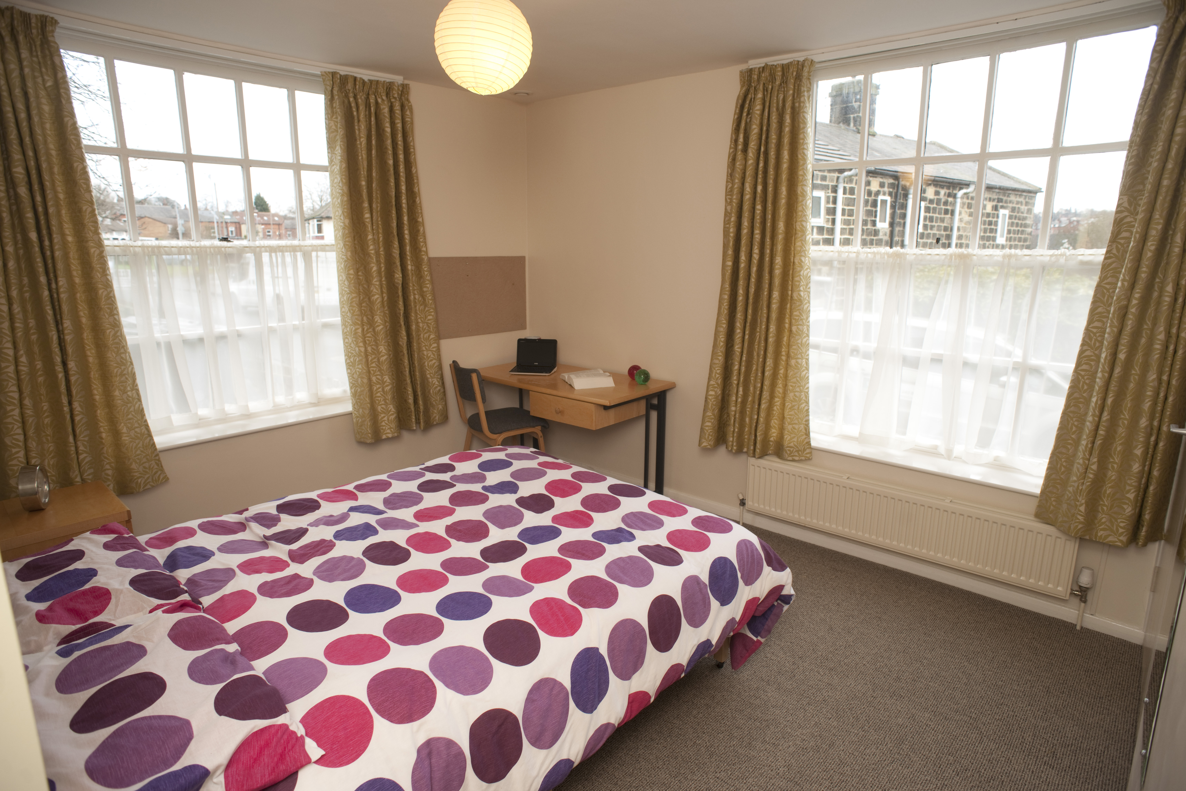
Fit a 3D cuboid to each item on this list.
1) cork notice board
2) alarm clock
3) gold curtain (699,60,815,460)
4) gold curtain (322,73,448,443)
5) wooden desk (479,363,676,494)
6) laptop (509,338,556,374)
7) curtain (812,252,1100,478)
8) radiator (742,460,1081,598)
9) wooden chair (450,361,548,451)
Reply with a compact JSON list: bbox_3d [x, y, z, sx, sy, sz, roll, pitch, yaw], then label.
[{"bbox_3d":[-0.747,-0.618,4.134,0.015,0.493,0.900,12,17,41],"label":"cork notice board"},{"bbox_3d":[-2.055,0.340,2.425,0.055,0.164,0.162,-6,14,-27],"label":"alarm clock"},{"bbox_3d":[0.850,-0.611,3.294,0.643,1.928,0.140,11,17,39],"label":"gold curtain"},{"bbox_3d":[-1.101,-0.703,3.620,0.140,1.920,0.627,12,17,41],"label":"gold curtain"},{"bbox_3d":[-0.174,0.257,4.054,1.200,0.750,0.620,11,17,39],"label":"wooden desk"},{"bbox_3d":[-0.365,-0.244,4.134,0.262,0.190,0.215,3,13,12],"label":"laptop"},{"bbox_3d":[1.584,-0.195,3.096,1.331,0.972,0.060,11,17,39],"label":"curtain"},{"bbox_3d":[1.408,0.586,3.133,1.444,0.294,0.060,11,17,39],"label":"radiator"},{"bbox_3d":[-0.547,0.218,4.026,0.520,0.830,0.470,-7,15,-30],"label":"wooden chair"}]

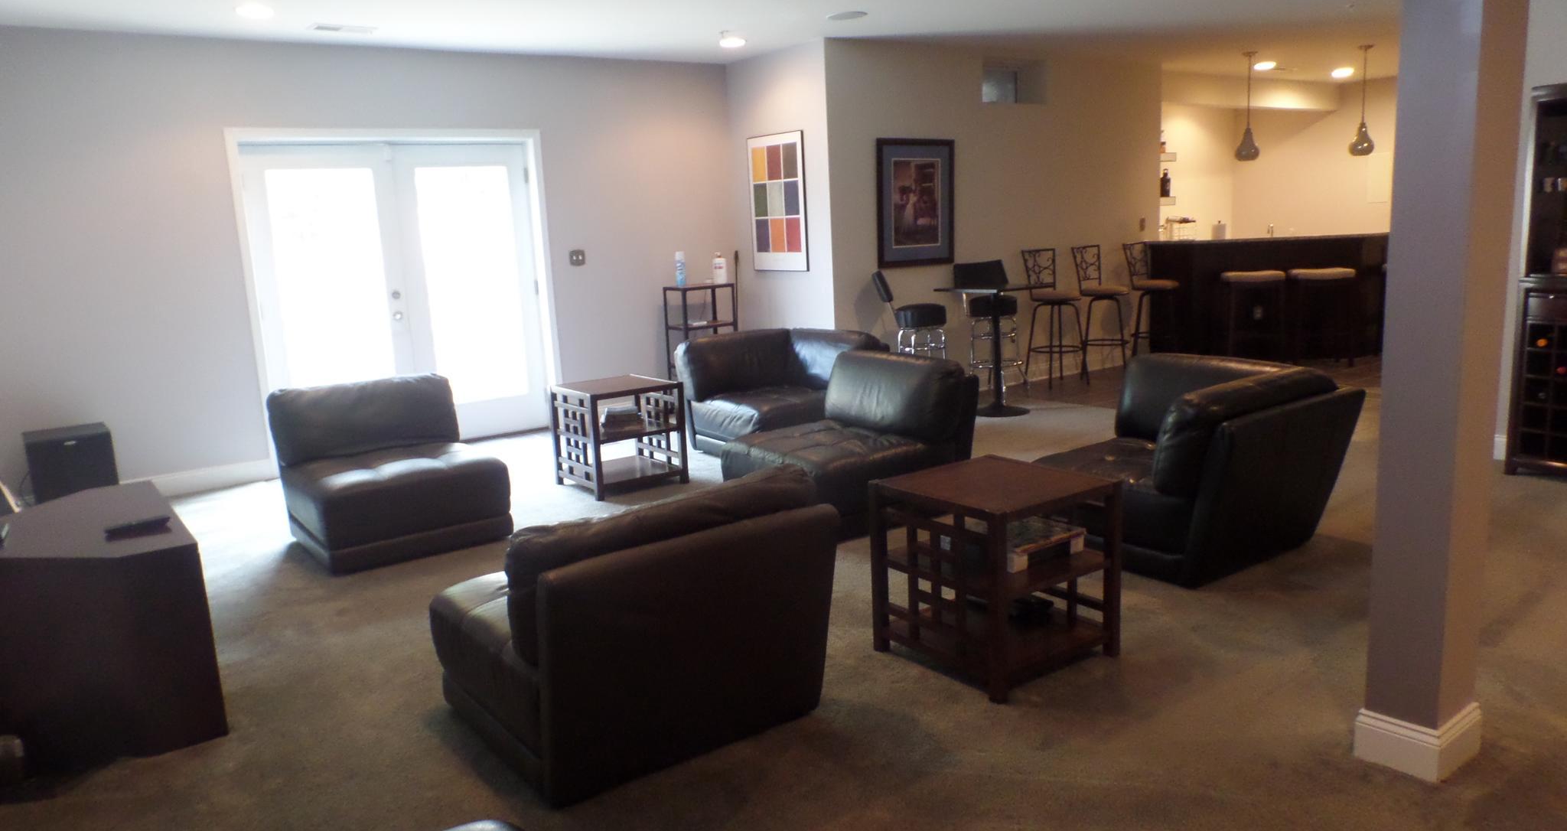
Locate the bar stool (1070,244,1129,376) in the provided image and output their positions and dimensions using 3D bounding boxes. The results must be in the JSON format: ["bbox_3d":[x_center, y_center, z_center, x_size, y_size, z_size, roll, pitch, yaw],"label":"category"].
[{"bbox_3d":[2.721,-0.884,8.893,0.430,1.110,0.470,-12,14,-41],"label":"bar stool"}]

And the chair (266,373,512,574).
[{"bbox_3d":[-1.937,0.234,5.146,0.859,0.731,1.001,-10,13,-34],"label":"chair"}]

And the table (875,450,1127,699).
[{"bbox_3d":[0.668,0.487,3.325,0.540,0.573,0.540,-10,12,-34],"label":"table"}]

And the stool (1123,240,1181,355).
[{"bbox_3d":[3.257,-0.973,9.225,0.430,1.110,0.470,-12,14,-41],"label":"stool"}]

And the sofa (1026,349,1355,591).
[{"bbox_3d":[1.712,0.179,4.412,0.980,0.731,0.970,-10,13,-34],"label":"sofa"}]

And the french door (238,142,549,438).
[{"bbox_3d":[-2.506,-0.778,7.013,1.860,2.050,0.100,-10,12,-34],"label":"french door"}]

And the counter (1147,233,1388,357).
[{"bbox_3d":[4.537,-1.064,9.417,2.350,1.090,0.850,-2,10,8],"label":"counter"}]

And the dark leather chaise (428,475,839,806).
[{"bbox_3d":[-0.470,0.532,3.098,0.859,0.731,0.991,-10,13,-34],"label":"dark leather chaise"}]

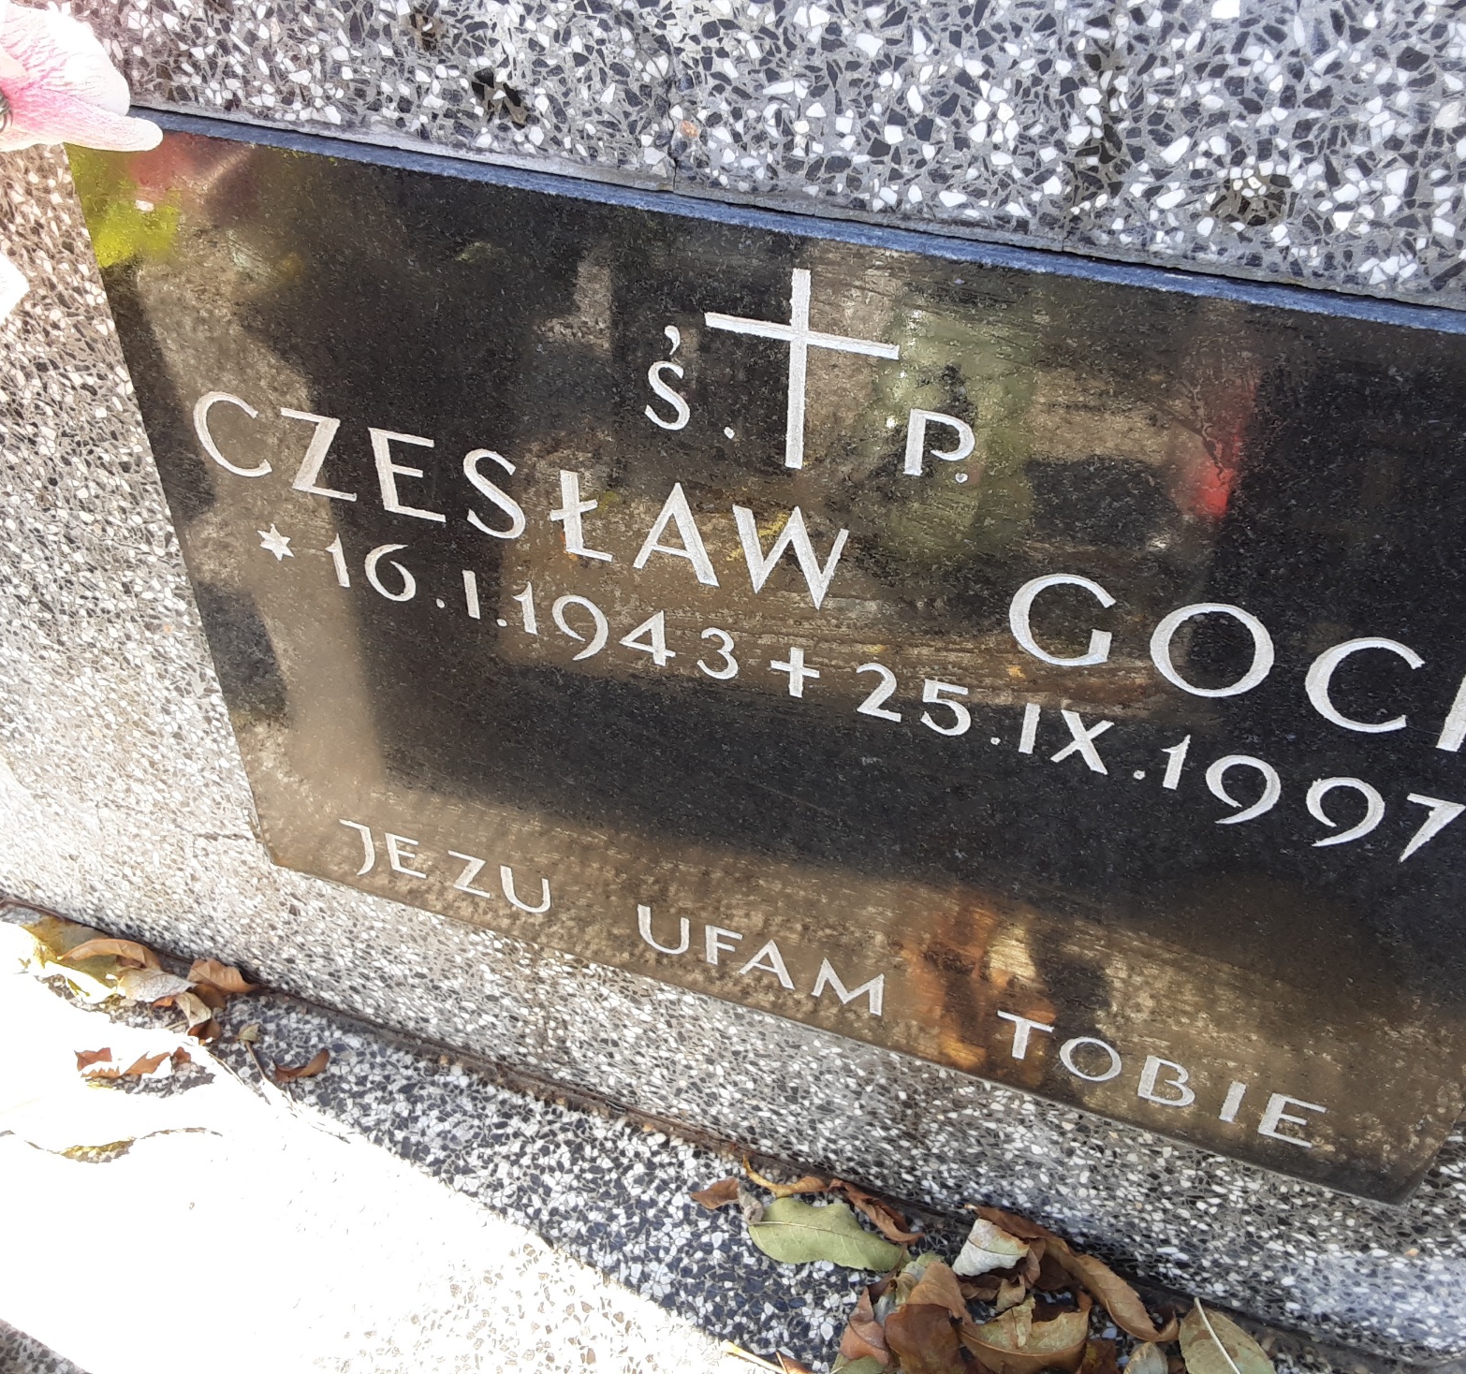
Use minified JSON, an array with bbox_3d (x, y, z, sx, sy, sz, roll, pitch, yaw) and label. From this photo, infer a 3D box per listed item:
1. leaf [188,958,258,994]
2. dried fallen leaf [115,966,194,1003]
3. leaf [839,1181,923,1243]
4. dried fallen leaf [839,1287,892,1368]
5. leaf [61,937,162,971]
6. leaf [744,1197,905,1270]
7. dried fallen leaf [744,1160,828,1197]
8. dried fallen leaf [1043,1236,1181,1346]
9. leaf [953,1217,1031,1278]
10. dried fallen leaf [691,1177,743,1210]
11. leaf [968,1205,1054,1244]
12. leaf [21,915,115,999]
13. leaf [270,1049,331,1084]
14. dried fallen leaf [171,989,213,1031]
[{"bbox_3d":[-0.352,0.200,1.024,0.047,0.018,0.018,12,41,13],"label":"leaf"},{"bbox_3d":[-0.397,0.205,1.017,0.051,0.013,0.021,8,41,10],"label":"dried fallen leaf"},{"bbox_3d":[0.088,0.316,0.890,0.060,0.015,0.017,24,45,26],"label":"leaf"},{"bbox_3d":[0.067,0.316,0.733,0.024,0.019,0.035,2,43,3],"label":"dried fallen leaf"},{"bbox_3d":[-0.434,0.186,1.036,0.071,0.017,0.018,5,40,5],"label":"leaf"},{"bbox_3d":[0.056,0.325,0.881,0.096,0.012,0.042,5,40,6],"label":"leaf"},{"bbox_3d":[0.033,0.301,0.910,0.055,0.013,0.015,11,41,13],"label":"dried fallen leaf"},{"bbox_3d":[0.190,0.304,0.747,0.073,0.022,0.020,29,50,28],"label":"dried fallen leaf"},{"bbox_3d":[0.132,0.285,0.749,0.032,0.016,0.024,16,45,18],"label":"leaf"},{"bbox_3d":[-0.010,0.308,0.902,0.033,0.011,0.017,-8,41,-10],"label":"dried fallen leaf"},{"bbox_3d":[0.140,0.278,0.759,0.045,0.015,0.012,18,45,19],"label":"leaf"},{"bbox_3d":[-0.408,0.163,0.914,0.076,0.014,0.032,24,48,24],"label":"leaf"},{"bbox_3d":[-0.250,0.218,0.857,0.036,0.011,0.014,-6,43,-6],"label":"leaf"},{"bbox_3d":[-0.319,0.192,0.877,0.018,0.013,0.026,-26,48,-25],"label":"dried fallen leaf"}]

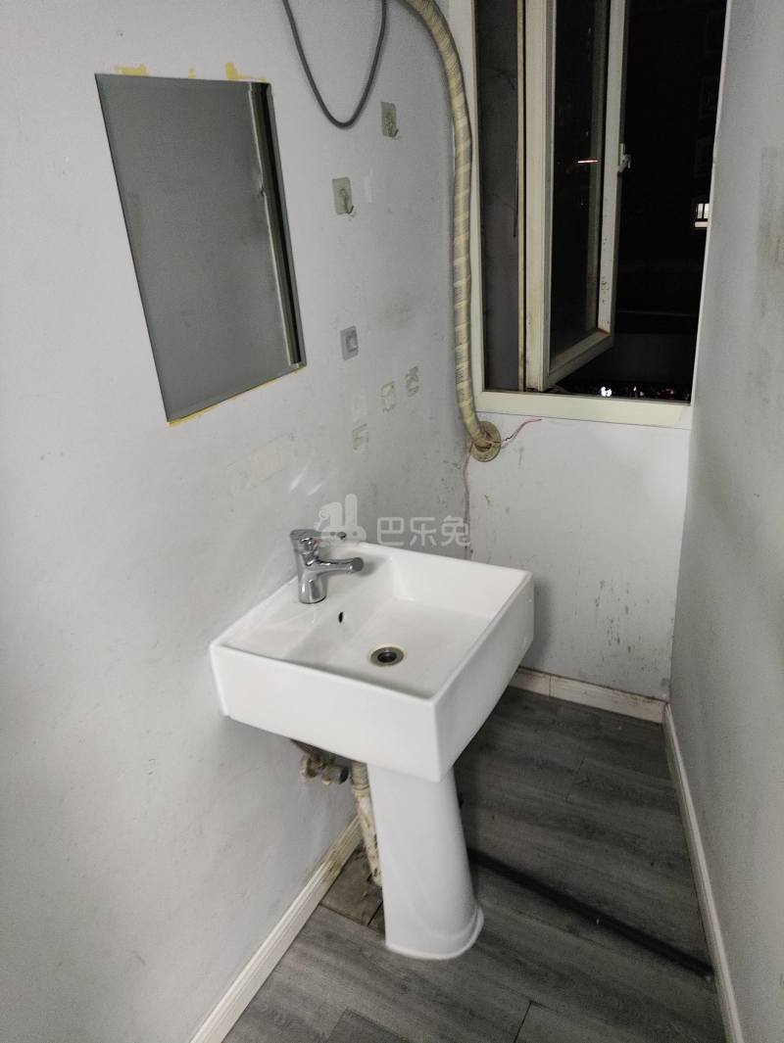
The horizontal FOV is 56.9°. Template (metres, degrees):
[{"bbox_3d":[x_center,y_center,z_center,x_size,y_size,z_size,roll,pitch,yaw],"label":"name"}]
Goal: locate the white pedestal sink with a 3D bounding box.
[{"bbox_3d":[0.011,0.539,1.538,0.443,0.824,0.450,8,26,28],"label":"white pedestal sink"}]

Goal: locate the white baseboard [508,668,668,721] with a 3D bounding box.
[{"bbox_3d":[0.561,0.529,2.278,0.571,0.078,0.014,8,25,28],"label":"white baseboard"}]

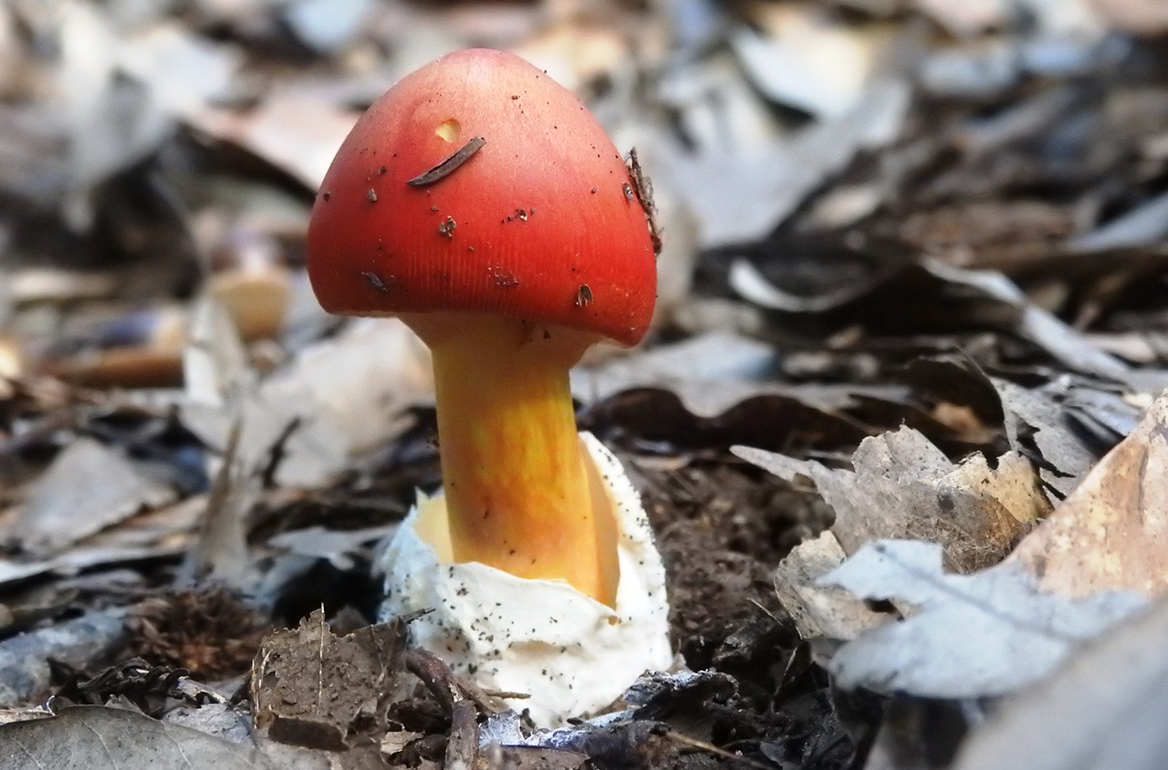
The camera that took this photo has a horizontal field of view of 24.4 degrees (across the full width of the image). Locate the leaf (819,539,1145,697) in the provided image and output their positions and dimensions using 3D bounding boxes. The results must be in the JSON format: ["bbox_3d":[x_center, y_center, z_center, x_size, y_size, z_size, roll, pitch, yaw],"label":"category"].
[{"bbox_3d":[0.056,0.033,0.380,0.045,0.016,0.028,0,15,0],"label":"leaf"}]

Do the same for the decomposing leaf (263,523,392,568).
[{"bbox_3d":[-0.045,0.028,0.470,0.022,0.006,0.017,0,15,0],"label":"decomposing leaf"}]

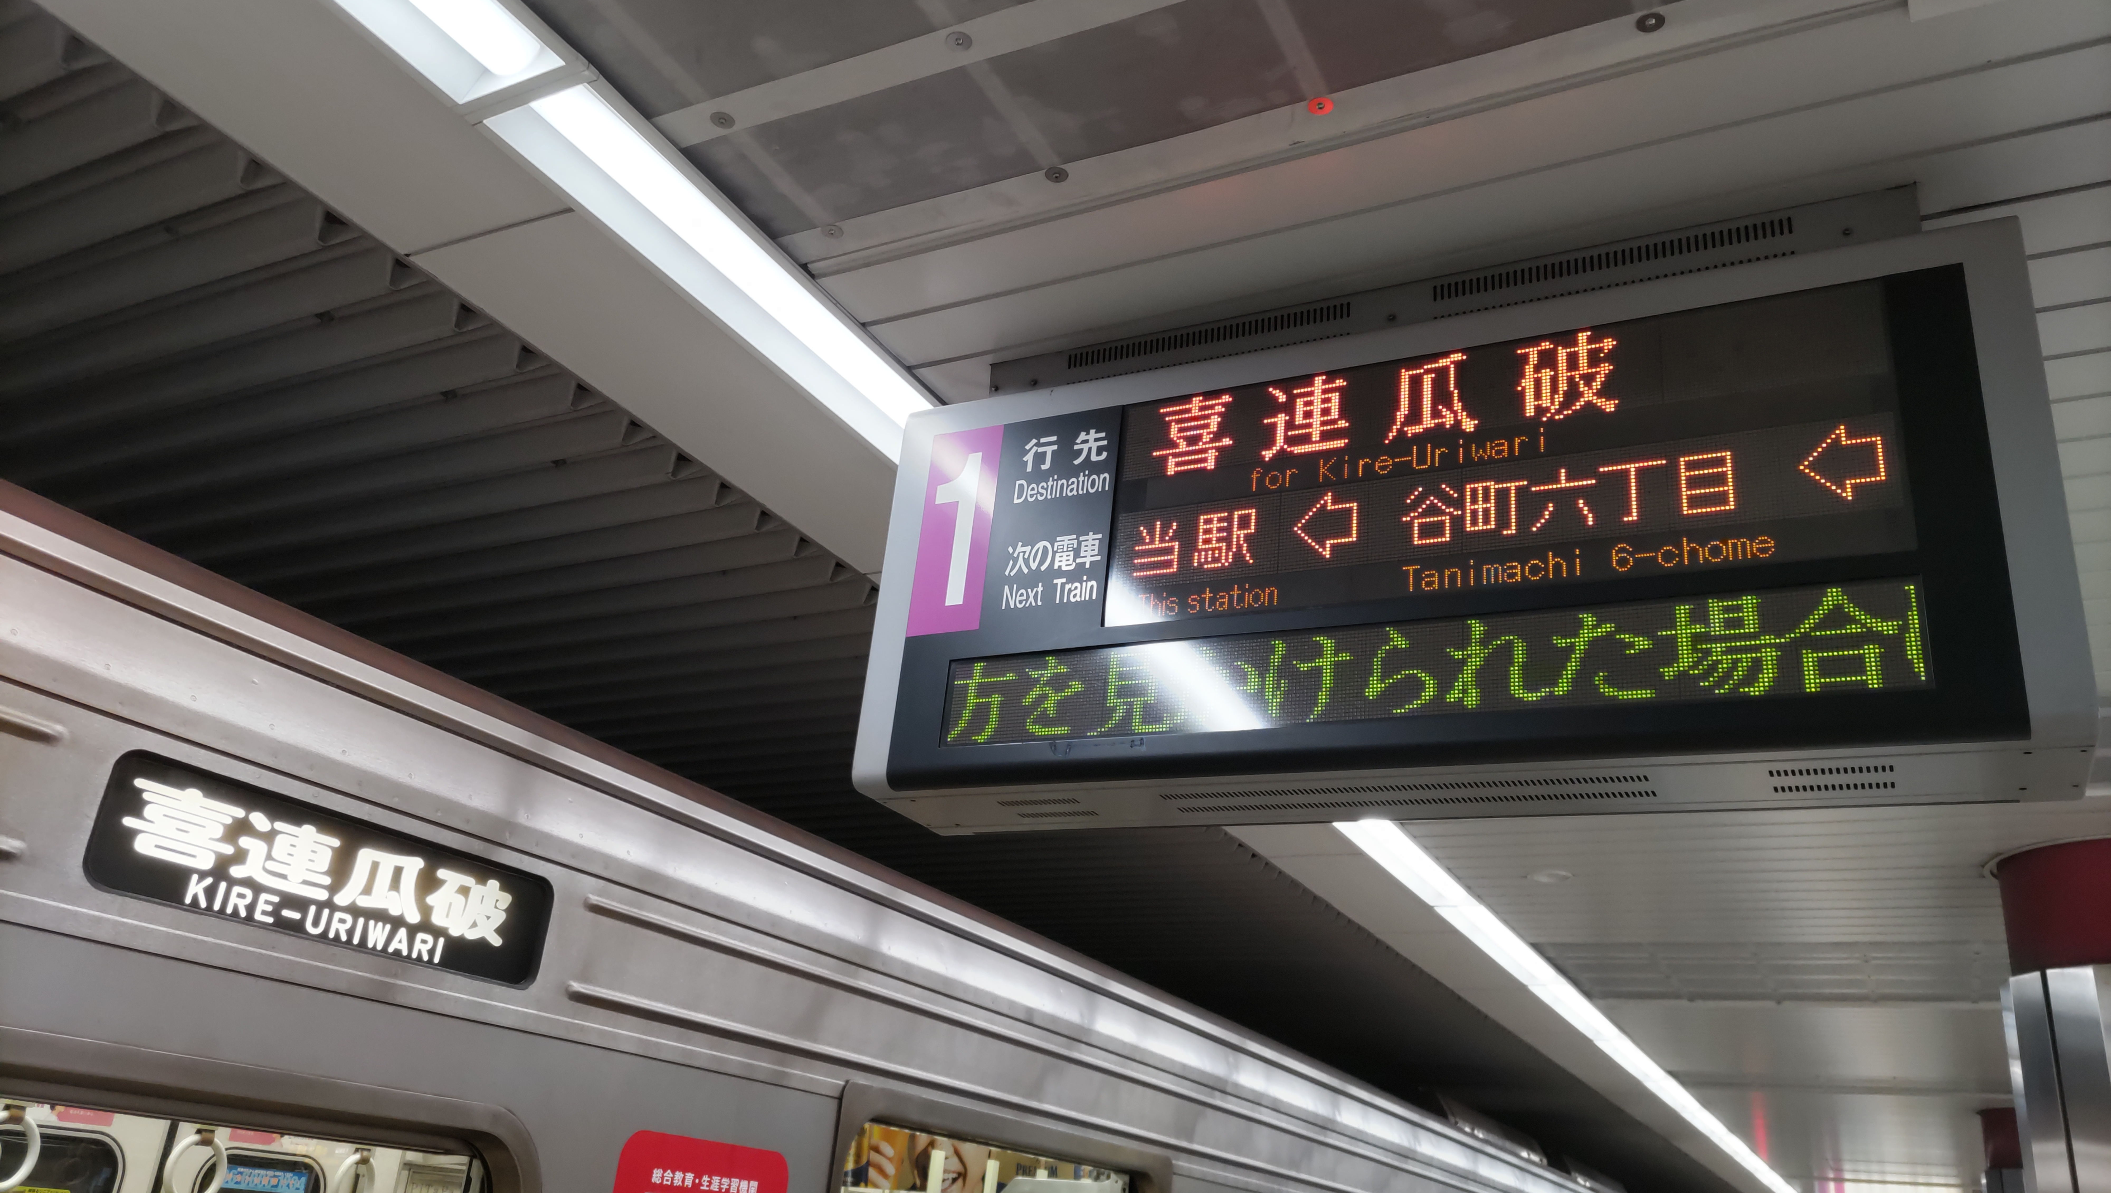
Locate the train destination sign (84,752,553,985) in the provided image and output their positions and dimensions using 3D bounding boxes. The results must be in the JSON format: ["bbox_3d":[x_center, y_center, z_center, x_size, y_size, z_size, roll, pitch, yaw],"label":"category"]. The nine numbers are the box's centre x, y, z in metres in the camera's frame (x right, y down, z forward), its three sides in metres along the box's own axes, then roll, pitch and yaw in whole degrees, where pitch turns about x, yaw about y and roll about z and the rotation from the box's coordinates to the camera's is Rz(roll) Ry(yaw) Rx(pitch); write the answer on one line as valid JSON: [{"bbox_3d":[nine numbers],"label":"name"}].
[{"bbox_3d":[-0.845,0.342,1.893,0.030,0.142,0.645,-6,-25,27],"label":"train destination sign"}]

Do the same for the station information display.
[{"bbox_3d":[0.372,-0.019,1.724,1.209,0.497,0.205,-6,-25,27],"label":"station information display"}]

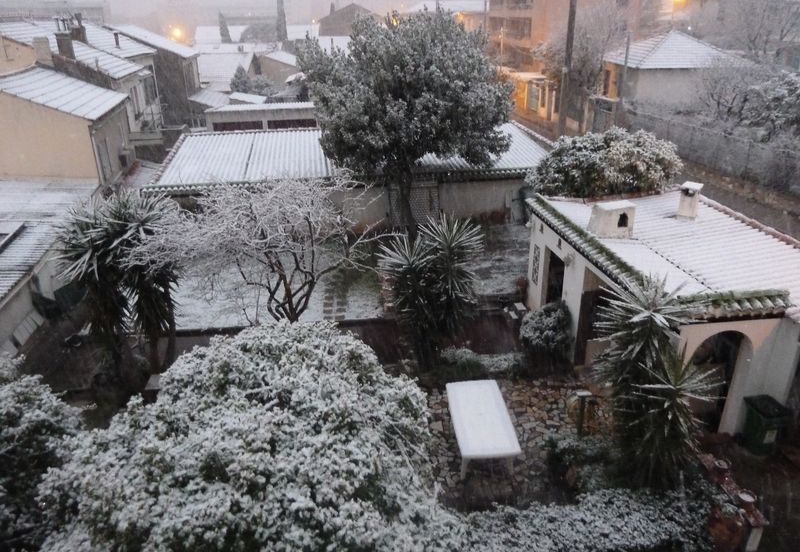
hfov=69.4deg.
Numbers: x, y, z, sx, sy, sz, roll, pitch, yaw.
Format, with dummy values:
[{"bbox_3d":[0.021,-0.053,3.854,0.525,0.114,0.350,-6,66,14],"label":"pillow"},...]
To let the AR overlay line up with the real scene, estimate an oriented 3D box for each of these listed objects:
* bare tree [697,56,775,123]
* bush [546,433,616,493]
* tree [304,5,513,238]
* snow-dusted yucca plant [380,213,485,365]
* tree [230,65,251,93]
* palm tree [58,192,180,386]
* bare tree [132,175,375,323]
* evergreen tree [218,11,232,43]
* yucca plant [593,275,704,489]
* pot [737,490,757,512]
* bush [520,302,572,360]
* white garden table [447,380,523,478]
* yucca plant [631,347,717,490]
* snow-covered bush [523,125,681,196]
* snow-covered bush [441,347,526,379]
[{"bbox_3d":[16.340,-8.885,27.818,3.300,3.300,3.100,11,25,27],"label":"bare tree"},{"bbox_3d":[3.180,3.318,10.060,1.100,0.750,0.950,7,24,20],"label":"bush"},{"bbox_3d":[0.311,-4.826,19.627,6.500,7.400,6.200,-1,22,1],"label":"tree"},{"bbox_3d":[0.690,0.510,13.044,2.150,3.550,2.000,0,23,3],"label":"snow-dusted yucca plant"},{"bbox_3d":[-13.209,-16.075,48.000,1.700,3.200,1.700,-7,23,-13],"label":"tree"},{"bbox_3d":[-6.527,0.415,13.518,2.400,4.100,2.100,-13,25,-26],"label":"palm tree"},{"bbox_3d":[-3.343,-0.389,12.868,4.900,3.400,4.100,-7,23,-14],"label":"bare tree"},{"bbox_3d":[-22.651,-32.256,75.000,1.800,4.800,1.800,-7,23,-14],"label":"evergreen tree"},{"bbox_3d":[4.168,1.950,9.588,1.700,3.600,1.600,9,25,25],"label":"yucca plant"},{"bbox_3d":[5.357,3.493,8.902,0.230,0.190,0.230,14,27,34],"label":"pot"},{"bbox_3d":[3.508,1.478,13.636,1.100,1.300,1.050,5,23,15],"label":"bush"},{"bbox_3d":[1.539,2.970,11.105,1.030,0.720,2.285,-2,22,-2],"label":"white garden table"},{"bbox_3d":[4.598,2.540,9.515,1.250,2.450,1.250,11,26,28],"label":"yucca plant"},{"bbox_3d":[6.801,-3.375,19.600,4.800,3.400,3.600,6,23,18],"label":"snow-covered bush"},{"bbox_3d":[1.968,1.978,13.553,1.900,0.500,0.750,-1,22,0],"label":"snow-covered bush"}]

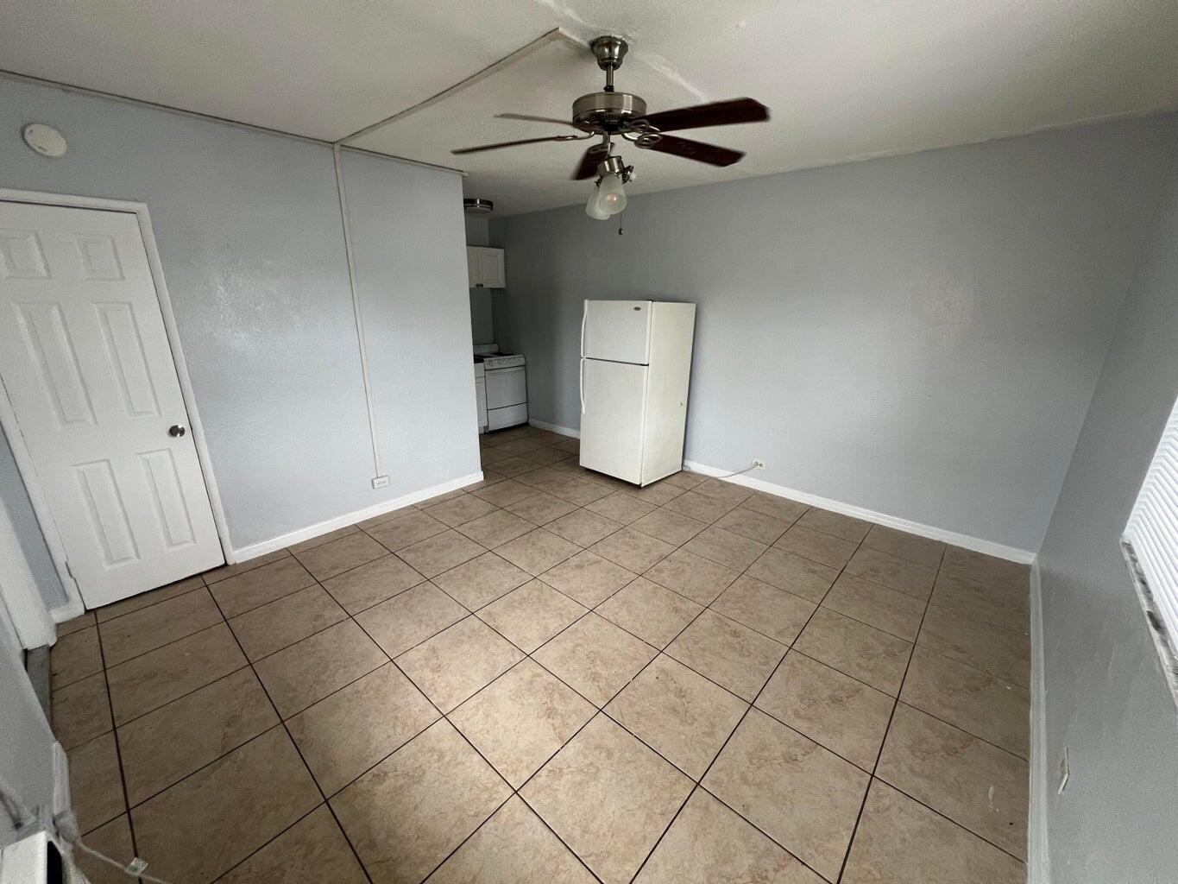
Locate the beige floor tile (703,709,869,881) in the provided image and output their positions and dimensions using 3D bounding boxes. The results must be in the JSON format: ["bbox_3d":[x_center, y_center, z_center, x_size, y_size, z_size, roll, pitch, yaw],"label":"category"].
[{"bbox_3d":[0.710,1.218,1.585,0.446,0.015,0.446,15,22,39],"label":"beige floor tile"}]

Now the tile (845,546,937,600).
[{"bbox_3d":[1.911,0.815,2.805,0.440,0.010,0.440,15,22,39],"label":"tile"}]

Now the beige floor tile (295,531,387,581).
[{"bbox_3d":[-1.644,0.759,2.975,0.446,0.015,0.446,15,22,39],"label":"beige floor tile"}]

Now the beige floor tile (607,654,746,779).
[{"bbox_3d":[0.372,1.121,1.859,0.450,0.012,0.450,15,22,40],"label":"beige floor tile"}]

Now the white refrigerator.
[{"bbox_3d":[0.454,-0.497,4.359,0.745,1.670,0.762,16,22,43],"label":"white refrigerator"}]

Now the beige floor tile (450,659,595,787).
[{"bbox_3d":[-0.262,1.098,1.786,0.440,0.010,0.440,15,22,39],"label":"beige floor tile"}]

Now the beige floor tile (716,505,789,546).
[{"bbox_3d":[1.276,0.652,3.472,0.446,0.015,0.446,15,22,39],"label":"beige floor tile"}]

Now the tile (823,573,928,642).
[{"bbox_3d":[1.598,0.910,2.480,0.440,0.010,0.440,15,22,39],"label":"tile"}]

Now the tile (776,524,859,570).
[{"bbox_3d":[1.631,0.745,3.174,0.450,0.015,0.450,15,23,39],"label":"tile"}]

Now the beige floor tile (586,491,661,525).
[{"bbox_3d":[0.270,0.557,3.720,0.450,0.012,0.450,15,22,40],"label":"beige floor tile"}]

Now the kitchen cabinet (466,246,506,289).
[{"bbox_3d":[-1.475,-2.235,5.665,0.320,0.470,0.760,15,23,39],"label":"kitchen cabinet"}]

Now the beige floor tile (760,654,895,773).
[{"bbox_3d":[1.014,1.117,1.891,0.450,0.012,0.450,15,22,40],"label":"beige floor tile"}]

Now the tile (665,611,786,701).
[{"bbox_3d":[0.674,1.033,2.191,0.446,0.015,0.446,15,22,39],"label":"tile"}]

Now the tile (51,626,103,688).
[{"bbox_3d":[-2.383,0.987,2.057,0.440,0.010,0.156,15,22,39],"label":"tile"}]

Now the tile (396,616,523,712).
[{"bbox_3d":[-0.612,1.035,2.114,0.450,0.012,0.450,15,22,40],"label":"tile"}]

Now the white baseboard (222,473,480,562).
[{"bbox_3d":[-1.655,0.538,3.560,0.014,0.084,1.974,14,22,38],"label":"white baseboard"}]

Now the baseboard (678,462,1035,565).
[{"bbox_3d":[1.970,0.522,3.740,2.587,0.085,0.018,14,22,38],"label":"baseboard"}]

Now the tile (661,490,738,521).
[{"bbox_3d":[0.930,0.560,3.758,0.452,0.010,0.452,15,22,40],"label":"tile"}]

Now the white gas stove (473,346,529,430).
[{"bbox_3d":[-1.289,-0.722,5.882,0.650,1.050,0.630,15,22,39],"label":"white gas stove"}]

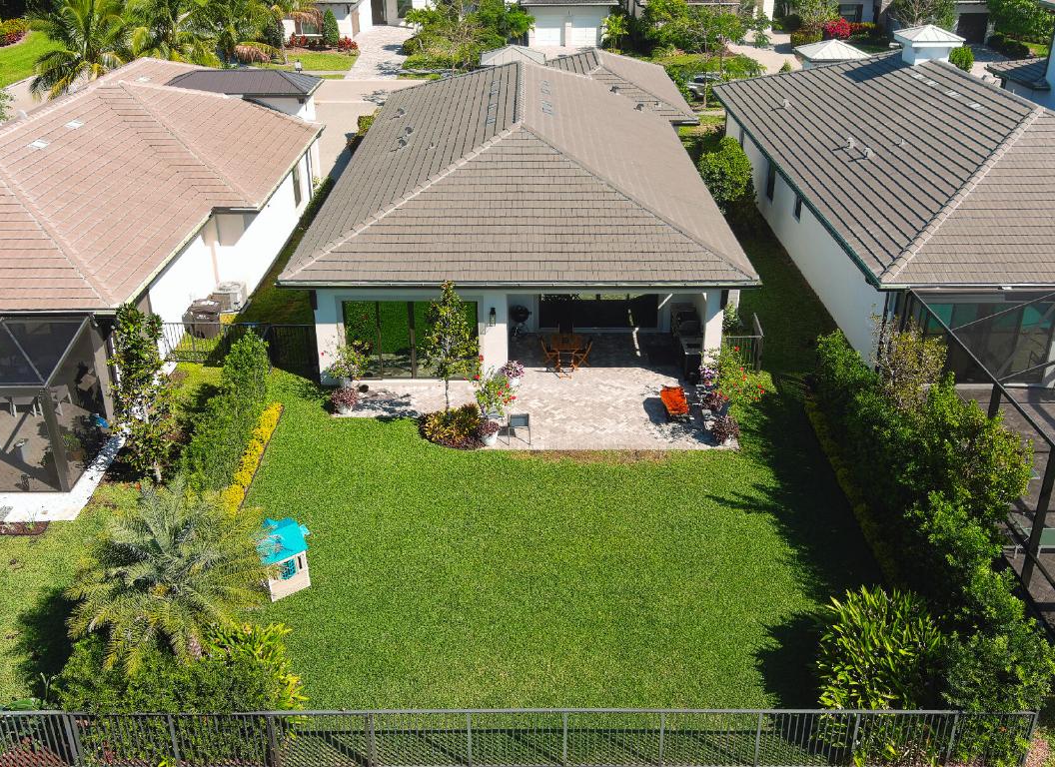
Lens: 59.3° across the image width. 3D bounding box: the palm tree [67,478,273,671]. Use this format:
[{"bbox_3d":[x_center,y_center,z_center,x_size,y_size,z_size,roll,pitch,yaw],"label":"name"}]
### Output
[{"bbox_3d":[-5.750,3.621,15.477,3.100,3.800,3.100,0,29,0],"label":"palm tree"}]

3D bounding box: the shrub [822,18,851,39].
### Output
[{"bbox_3d":[26.514,-30.282,78.912,2.350,1.948,2.000,0,29,0],"label":"shrub"}]

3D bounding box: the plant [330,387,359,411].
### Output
[{"bbox_3d":[-4.824,0.368,24.395,0.720,0.650,0.700,0,29,0],"label":"plant"}]

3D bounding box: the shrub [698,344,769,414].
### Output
[{"bbox_3d":[5.420,-0.217,24.473,1.650,1.600,1.500,0,29,0],"label":"shrub"}]

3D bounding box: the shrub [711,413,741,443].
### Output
[{"bbox_3d":[4.909,1.060,23.064,0.720,0.720,0.700,0,29,0],"label":"shrub"}]

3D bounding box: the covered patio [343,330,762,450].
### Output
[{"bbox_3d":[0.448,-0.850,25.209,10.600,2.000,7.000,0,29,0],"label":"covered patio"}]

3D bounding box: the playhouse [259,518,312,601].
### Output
[{"bbox_3d":[-4.970,3.466,18.510,1.000,1.240,1.150,-20,35,-32],"label":"playhouse"}]

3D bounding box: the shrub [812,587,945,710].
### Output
[{"bbox_3d":[5.929,4.555,15.742,1.850,1.650,1.700,0,29,0],"label":"shrub"}]

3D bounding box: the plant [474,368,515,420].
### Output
[{"bbox_3d":[-0.839,0.206,23.963,1.050,1.350,1.000,0,29,0],"label":"plant"}]

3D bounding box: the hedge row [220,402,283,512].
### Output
[{"bbox_3d":[-6.780,1.625,22.714,0.550,0.400,4.800,0,29,0],"label":"hedge row"}]

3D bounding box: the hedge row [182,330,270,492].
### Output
[{"bbox_3d":[-7.450,0.727,22.789,1.000,1.900,5.200,0,29,0],"label":"hedge row"}]

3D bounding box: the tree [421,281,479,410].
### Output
[{"bbox_3d":[-2.012,-0.951,23.784,1.500,3.550,1.500,0,29,0],"label":"tree"}]

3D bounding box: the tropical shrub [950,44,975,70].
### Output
[{"bbox_3d":[30.771,-22.912,65.487,1.650,2.019,1.650,0,29,0],"label":"tropical shrub"}]

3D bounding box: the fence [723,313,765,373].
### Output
[{"bbox_3d":[6.000,-1.097,26.694,1.300,1.320,1.750,0,29,0],"label":"fence"}]

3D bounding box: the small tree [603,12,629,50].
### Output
[{"bbox_3d":[6.987,-27.804,73.386,2.100,2.951,2.100,0,29,0],"label":"small tree"}]

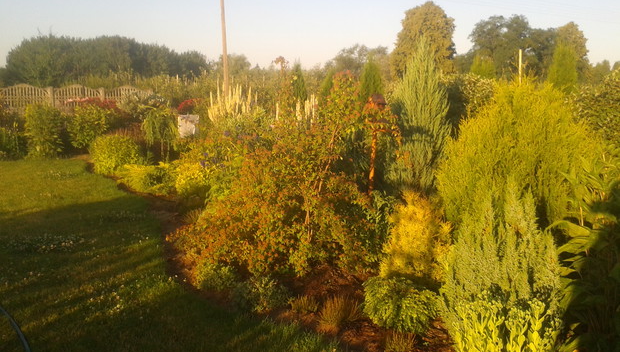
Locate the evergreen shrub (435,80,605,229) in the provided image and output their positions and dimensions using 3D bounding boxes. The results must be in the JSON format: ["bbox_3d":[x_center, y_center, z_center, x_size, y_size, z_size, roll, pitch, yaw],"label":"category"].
[{"bbox_3d":[2.284,-0.247,5.752,1.700,1.590,1.700,-1,10,0],"label":"evergreen shrub"}]

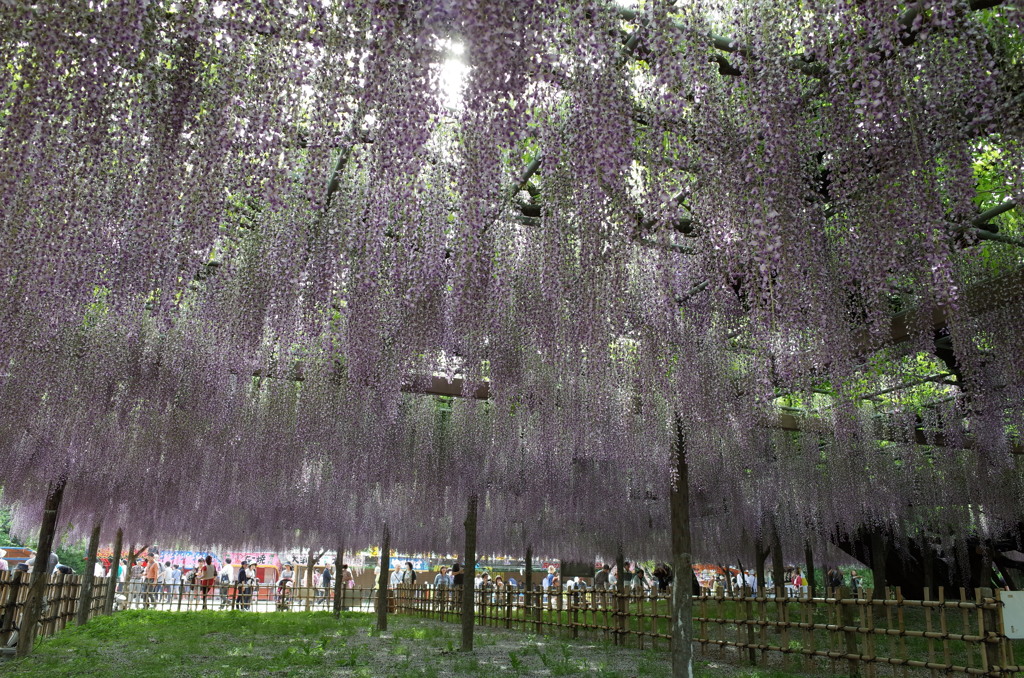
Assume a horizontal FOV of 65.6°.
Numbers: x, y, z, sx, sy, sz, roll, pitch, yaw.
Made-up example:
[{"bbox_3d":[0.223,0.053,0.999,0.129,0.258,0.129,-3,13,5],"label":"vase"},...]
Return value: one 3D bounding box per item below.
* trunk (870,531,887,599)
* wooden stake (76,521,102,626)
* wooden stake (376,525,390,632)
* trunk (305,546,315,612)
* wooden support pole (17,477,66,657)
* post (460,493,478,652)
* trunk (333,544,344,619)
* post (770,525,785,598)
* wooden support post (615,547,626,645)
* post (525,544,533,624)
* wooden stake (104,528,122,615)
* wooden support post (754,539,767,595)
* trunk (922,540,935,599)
[{"bbox_3d":[10.386,6.744,22.563,0.380,2.600,0.380,1,-17,0],"label":"trunk"},{"bbox_3d":[-7.933,4.237,14.984,0.175,2.300,0.175,1,-17,0],"label":"wooden stake"},{"bbox_3d":[-2.416,4.380,15.174,0.150,2.300,0.150,1,-17,0],"label":"wooden stake"},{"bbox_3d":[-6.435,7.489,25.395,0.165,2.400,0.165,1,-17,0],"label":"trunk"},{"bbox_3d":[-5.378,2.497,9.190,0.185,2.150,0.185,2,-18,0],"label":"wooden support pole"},{"bbox_3d":[-0.578,3.148,11.073,0.178,2.300,0.178,2,-18,0],"label":"post"},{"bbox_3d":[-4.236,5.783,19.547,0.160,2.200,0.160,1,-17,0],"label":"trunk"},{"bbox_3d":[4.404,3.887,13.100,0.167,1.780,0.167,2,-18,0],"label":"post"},{"bbox_3d":[2.368,5.442,17.325,0.150,1.920,0.150,2,-18,0],"label":"wooden support post"},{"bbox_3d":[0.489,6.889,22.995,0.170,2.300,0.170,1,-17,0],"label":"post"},{"bbox_3d":[-9.576,5.559,19.149,0.175,2.150,0.175,2,-18,0],"label":"wooden stake"},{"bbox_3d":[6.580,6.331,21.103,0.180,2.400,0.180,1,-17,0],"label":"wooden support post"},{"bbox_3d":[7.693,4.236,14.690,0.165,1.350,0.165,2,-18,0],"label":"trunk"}]

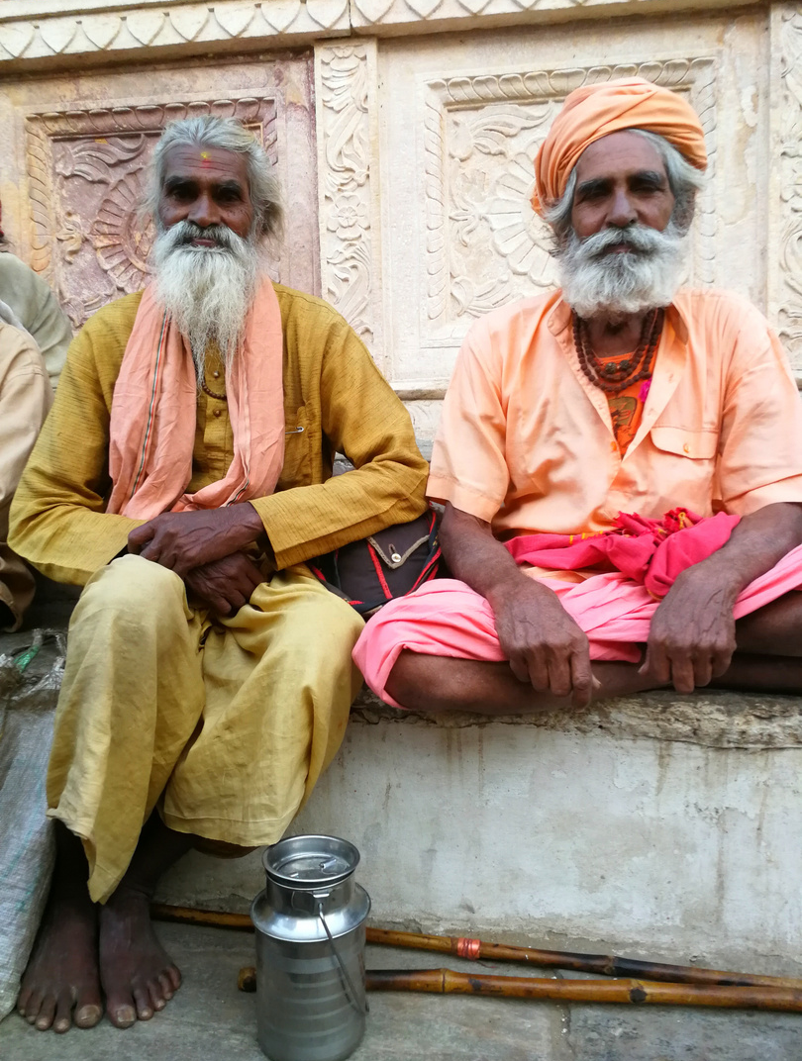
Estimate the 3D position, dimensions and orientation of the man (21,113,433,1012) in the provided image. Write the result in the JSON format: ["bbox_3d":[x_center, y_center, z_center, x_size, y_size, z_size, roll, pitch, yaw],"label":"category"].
[{"bbox_3d":[-0.262,-0.014,1.208,0.590,1.190,0.550,-1,5,-5],"label":"man"}]

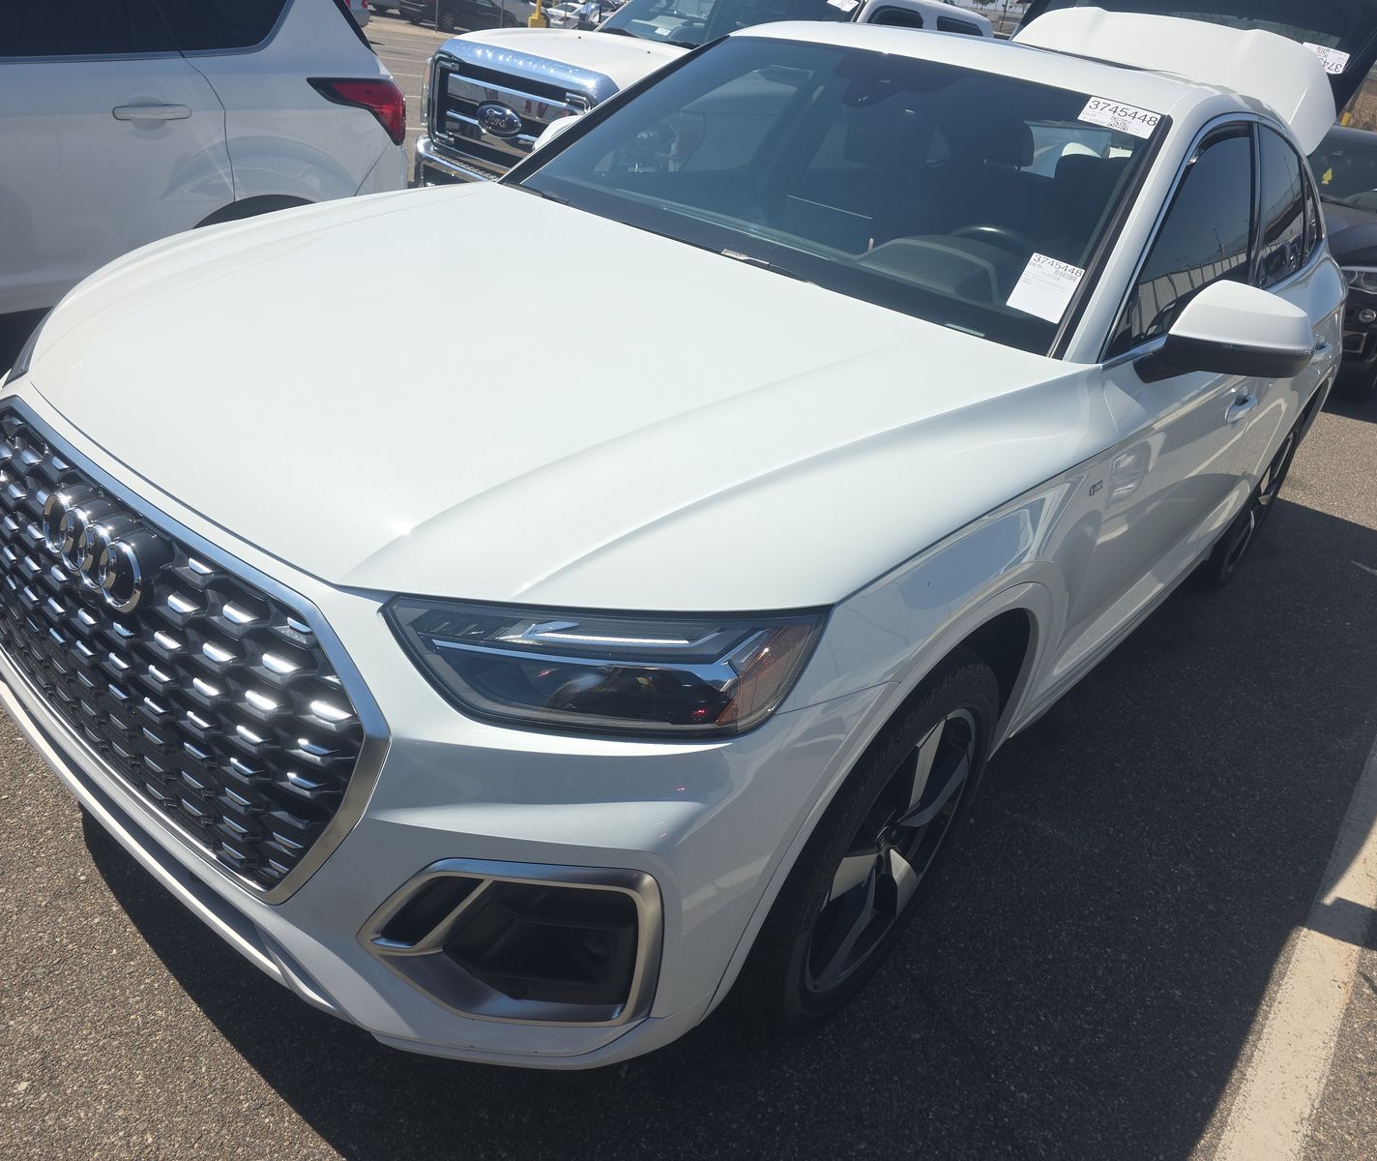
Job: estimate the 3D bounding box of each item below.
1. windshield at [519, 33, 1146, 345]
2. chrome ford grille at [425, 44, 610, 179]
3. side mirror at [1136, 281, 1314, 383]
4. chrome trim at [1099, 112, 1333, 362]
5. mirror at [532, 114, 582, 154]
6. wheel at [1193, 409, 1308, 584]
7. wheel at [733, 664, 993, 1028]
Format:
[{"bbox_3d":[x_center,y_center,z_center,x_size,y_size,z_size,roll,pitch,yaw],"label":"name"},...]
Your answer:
[{"bbox_3d":[0.295,-0.955,2.320,1.480,0.114,0.925,28,62,30],"label":"windshield"},{"bbox_3d":[-0.785,-2.141,4.779,1.240,0.480,0.250,30,33,33],"label":"chrome ford grille"},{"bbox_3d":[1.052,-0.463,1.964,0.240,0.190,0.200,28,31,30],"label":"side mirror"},{"bbox_3d":[1.497,-0.933,2.697,0.250,0.500,2.400,28,31,30],"label":"chrome trim"},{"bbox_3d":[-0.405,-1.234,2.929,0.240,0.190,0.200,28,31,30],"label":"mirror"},{"bbox_3d":[2.039,-0.329,3.869,0.250,0.735,0.735,28,31,30],"label":"wheel"},{"bbox_3d":[0.277,0.407,1.789,0.250,0.735,0.735,28,31,30],"label":"wheel"}]

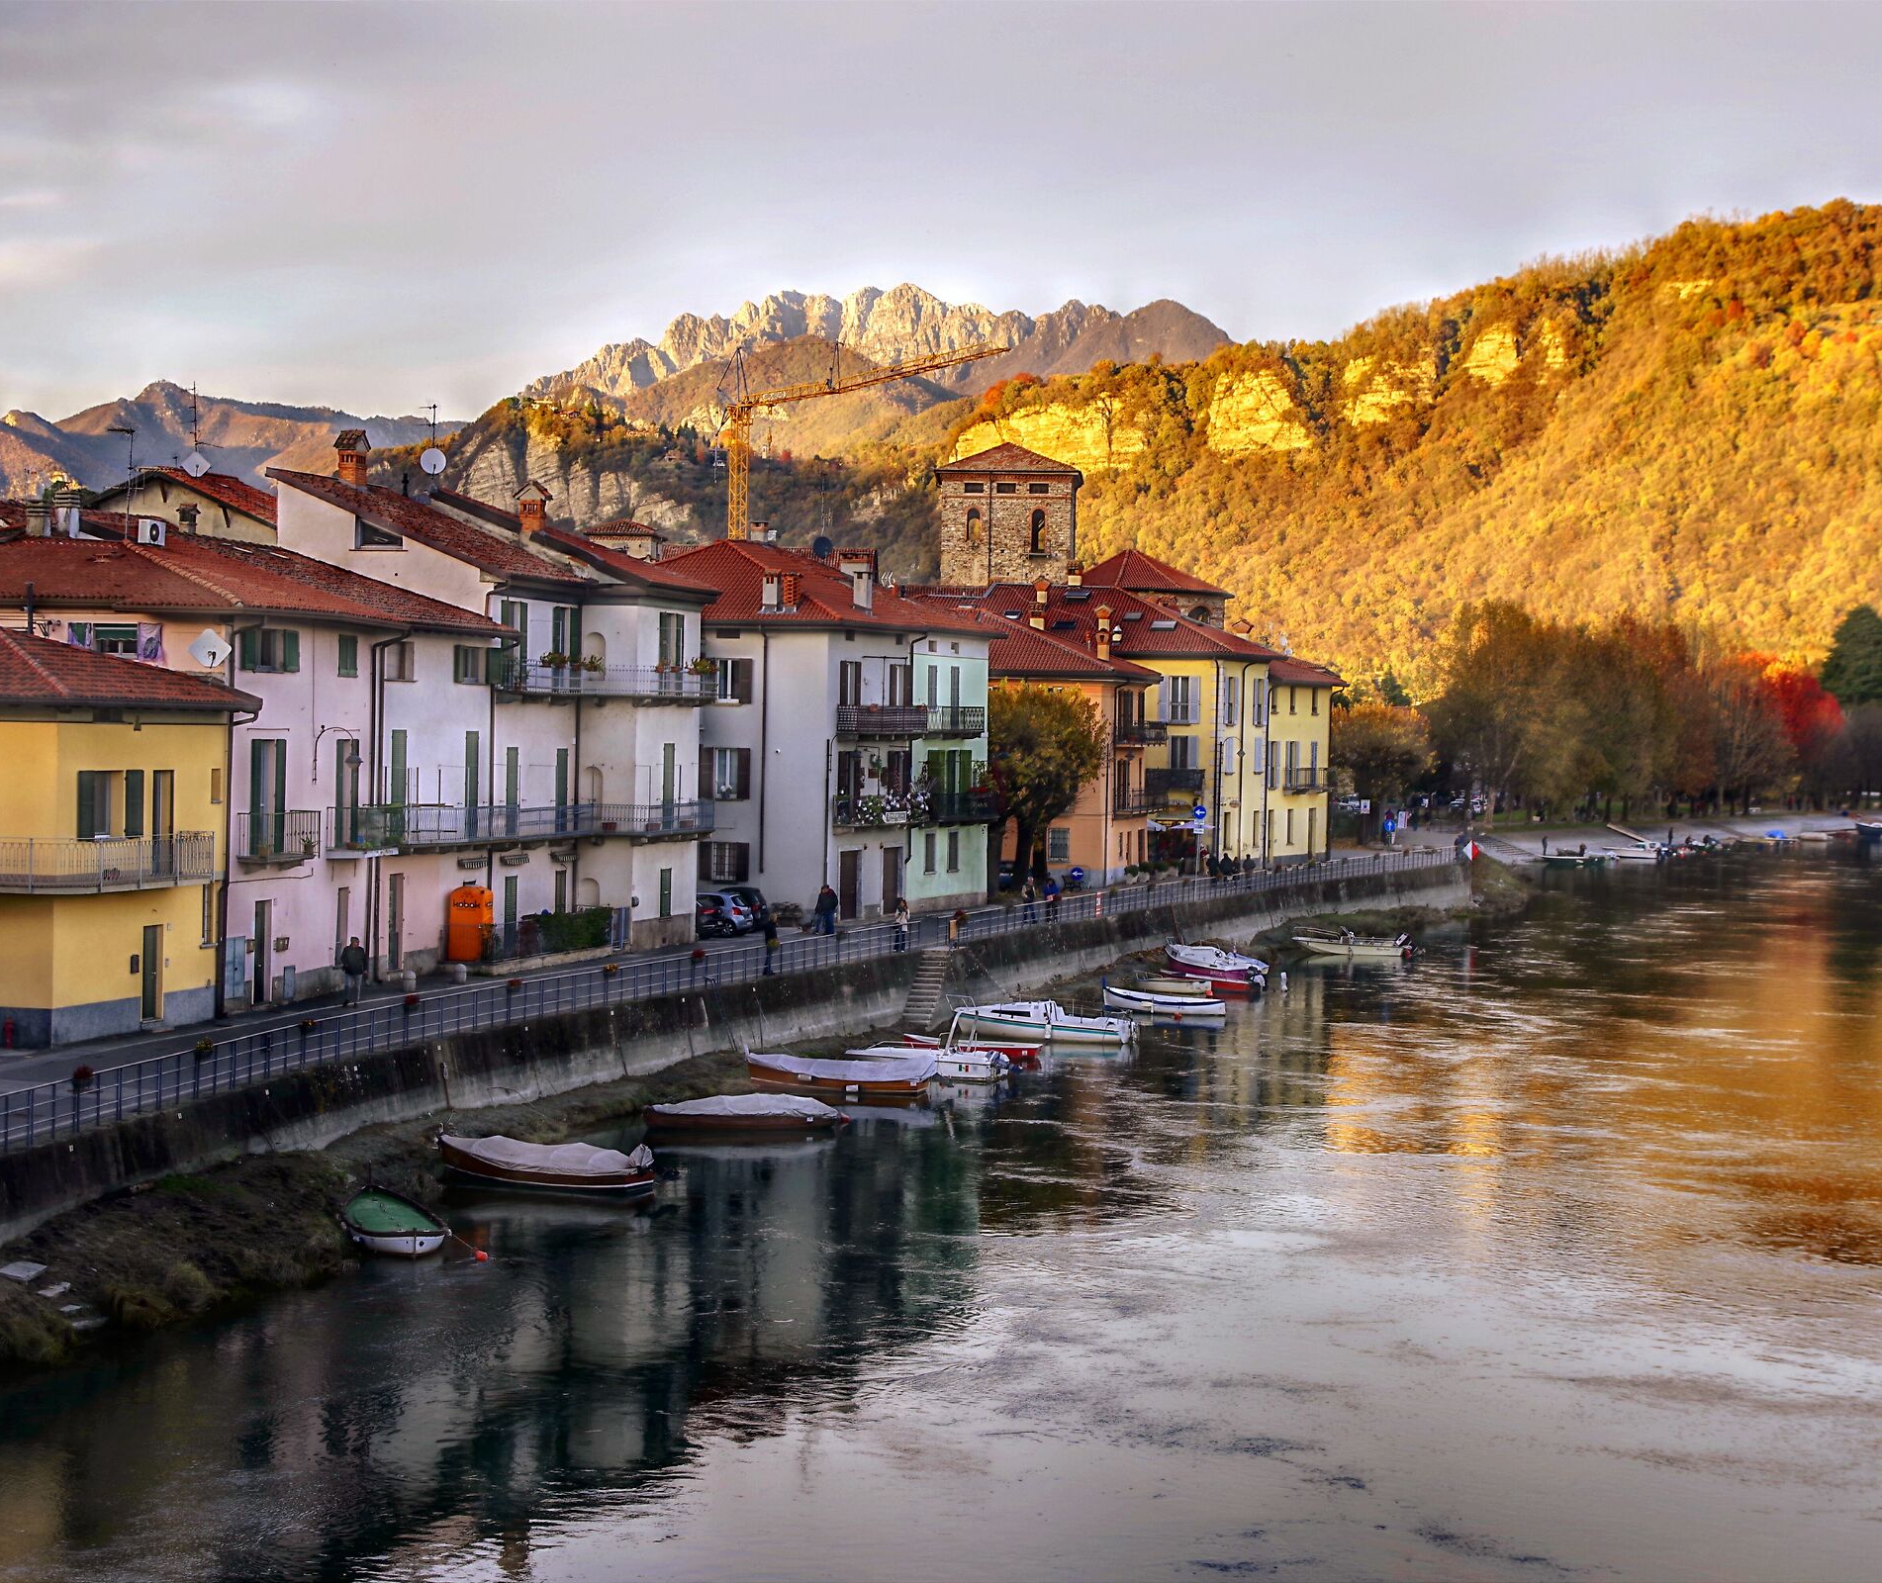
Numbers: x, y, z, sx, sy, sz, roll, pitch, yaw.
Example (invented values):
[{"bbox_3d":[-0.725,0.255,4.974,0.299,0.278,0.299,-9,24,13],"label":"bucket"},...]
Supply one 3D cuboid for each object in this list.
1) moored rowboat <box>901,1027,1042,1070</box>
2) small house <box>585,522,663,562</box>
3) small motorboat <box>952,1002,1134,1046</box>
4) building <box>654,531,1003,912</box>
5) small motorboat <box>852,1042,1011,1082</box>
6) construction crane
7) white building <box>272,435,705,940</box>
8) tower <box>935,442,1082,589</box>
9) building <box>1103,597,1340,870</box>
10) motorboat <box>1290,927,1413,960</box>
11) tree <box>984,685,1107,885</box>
[{"bbox_3d":[0.990,7.960,105.600,4.500,0.800,1.500,1,1,16],"label":"moored rowboat"},{"bbox_3d":[-15.355,-11.536,163.044,3.400,3.100,3.400,1,2,5],"label":"small house"},{"bbox_3d":[3.264,7.370,108.185,5.800,1.400,2.100,2,1,26],"label":"small motorboat"},{"bbox_3d":[-6.700,-2.699,133.900,12.200,14.600,16.600,1,1,21],"label":"building"},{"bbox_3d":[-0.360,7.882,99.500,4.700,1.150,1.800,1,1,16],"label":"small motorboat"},{"bbox_3d":[-5.411,-12.392,199.355,2.600,30.900,40.100,1,1,-27],"label":"construction crane"},{"bbox_3d":[-14.200,-2.828,108.600,11.200,15.600,11.600,1,1,16],"label":"white building"},{"bbox_3d":[3.801,-8.233,191.863,8.000,23.300,8.000,1,1,5],"label":"tower"},{"bbox_3d":[13.600,-3.305,185.000,12.000,14.500,18.500,2,1,27],"label":"building"},{"bbox_3d":[19.063,6.983,155.700,5.500,1.400,1.900,1,1,10],"label":"motorboat"},{"bbox_3d":[4.426,-0.119,150.000,6.200,9.200,6.000,1,1,-2],"label":"tree"}]

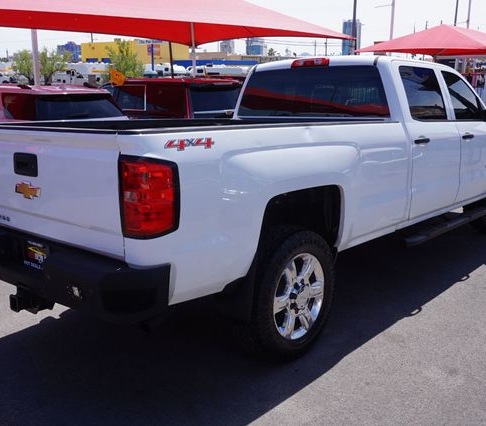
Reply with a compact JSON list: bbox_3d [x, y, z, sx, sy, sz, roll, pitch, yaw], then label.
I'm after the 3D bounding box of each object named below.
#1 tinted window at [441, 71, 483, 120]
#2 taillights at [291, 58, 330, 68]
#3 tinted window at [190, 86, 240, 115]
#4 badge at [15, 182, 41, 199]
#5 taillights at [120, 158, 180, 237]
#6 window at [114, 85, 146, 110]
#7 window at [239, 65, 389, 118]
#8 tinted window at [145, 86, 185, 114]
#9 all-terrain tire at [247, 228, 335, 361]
[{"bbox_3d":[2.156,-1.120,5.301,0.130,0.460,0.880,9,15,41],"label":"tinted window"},{"bbox_3d":[0.585,-1.307,4.810,0.386,0.080,0.075,9,15,41],"label":"taillights"},{"bbox_3d":[-0.479,-2.041,9.950,0.090,0.500,1.330,-10,2,41],"label":"tinted window"},{"bbox_3d":[-1.180,-0.124,3.027,0.285,0.098,0.025,9,15,41],"label":"badge"},{"bbox_3d":[-0.427,-0.072,2.512,0.180,0.400,0.230,9,15,41],"label":"taillights"},{"bbox_3d":[-2.125,-2.178,10.450,0.870,0.480,0.080,9,0,39],"label":"window"},{"bbox_3d":[0.569,-1.046,4.822,1.600,0.440,0.090,10,6,41],"label":"window"},{"bbox_3d":[-1.391,-2.041,9.950,0.970,0.500,0.080,9,0,39],"label":"tinted window"},{"bbox_3d":[0.263,0.483,3.471,0.280,0.820,0.820,10,15,41],"label":"all-terrain tire"}]

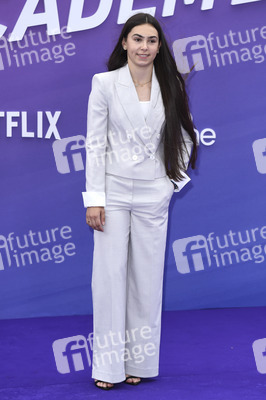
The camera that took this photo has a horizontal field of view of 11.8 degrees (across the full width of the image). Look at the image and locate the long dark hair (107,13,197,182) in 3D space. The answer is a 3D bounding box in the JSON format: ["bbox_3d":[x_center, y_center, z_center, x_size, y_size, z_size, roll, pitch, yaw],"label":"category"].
[{"bbox_3d":[0.083,-0.460,5.780,0.380,0.750,0.280,-1,6,-6],"label":"long dark hair"}]

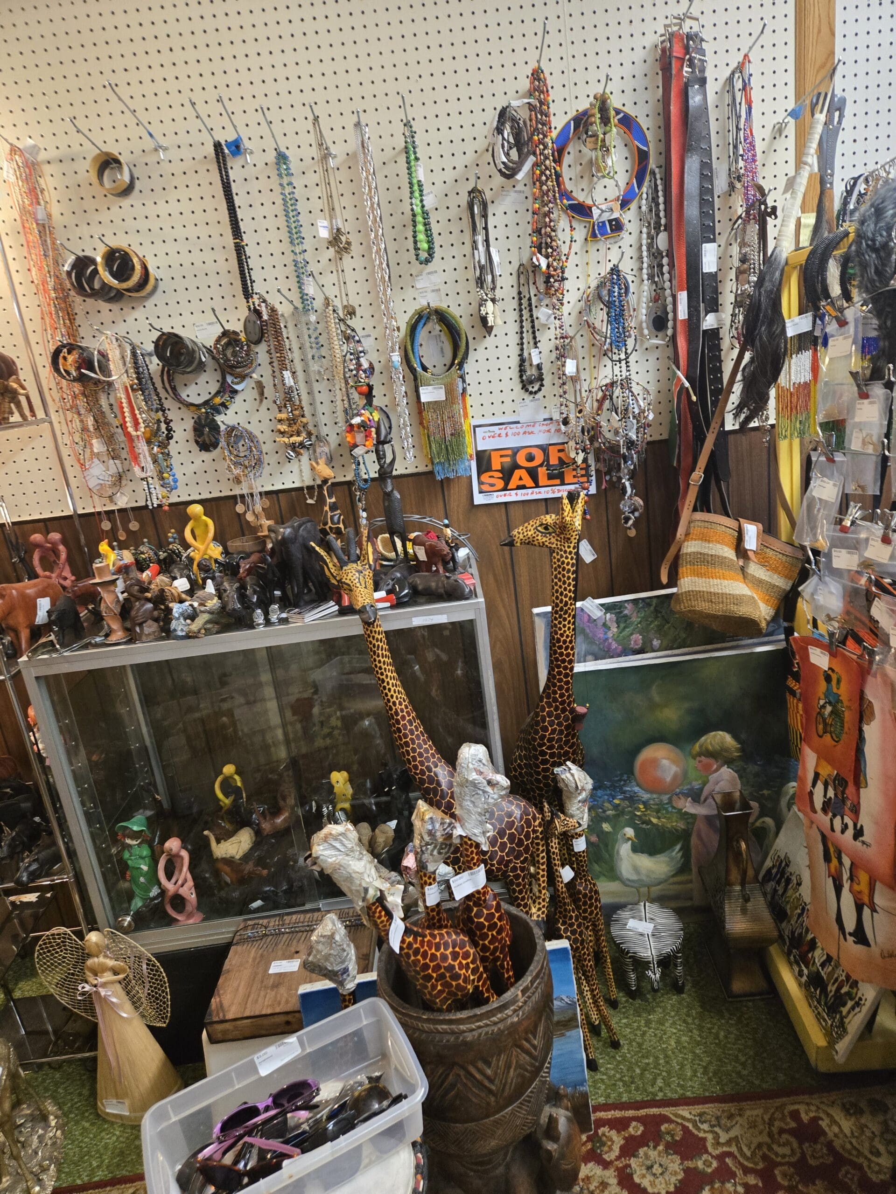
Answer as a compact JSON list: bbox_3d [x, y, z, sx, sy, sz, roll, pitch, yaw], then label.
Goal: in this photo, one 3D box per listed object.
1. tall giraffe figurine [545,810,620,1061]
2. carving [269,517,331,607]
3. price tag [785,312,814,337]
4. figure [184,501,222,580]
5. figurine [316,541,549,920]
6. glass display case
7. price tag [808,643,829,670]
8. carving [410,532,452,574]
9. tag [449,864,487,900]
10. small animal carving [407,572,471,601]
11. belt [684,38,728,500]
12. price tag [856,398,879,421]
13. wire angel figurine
[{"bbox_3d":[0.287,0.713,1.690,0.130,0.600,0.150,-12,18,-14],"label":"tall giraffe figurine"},{"bbox_3d":[-0.318,-0.085,1.714,0.108,0.176,0.155,-4,17,10],"label":"carving"},{"bbox_3d":[0.677,-0.524,1.527,0.056,0.032,0.002,-20,23,-9],"label":"price tag"},{"bbox_3d":[-0.552,-0.115,1.796,0.083,0.200,0.070,-7,17,0],"label":"figure"},{"bbox_3d":[0.002,0.321,1.612,0.360,0.970,0.150,-16,20,-25],"label":"figurine"},{"bbox_3d":[-0.347,0.348,1.856,0.921,0.721,0.405,-7,17,0],"label":"glass display case"},{"bbox_3d":[0.654,0.108,1.400,0.002,0.032,0.056,-8,12,-6],"label":"price tag"},{"bbox_3d":[-0.041,-0.100,1.833,0.088,0.088,0.046,2,21,27],"label":"carving"},{"bbox_3d":[0.030,0.424,1.180,0.056,0.030,0.008,-18,-2,0],"label":"tag"},{"bbox_3d":[-0.015,-0.028,1.674,0.122,0.045,0.057,0,20,23],"label":"small animal carving"},{"bbox_3d":[0.569,-0.642,1.724,0.072,1.010,0.040,-9,18,-1],"label":"belt"},{"bbox_3d":[0.644,-0.286,1.222,0.002,0.032,0.056,-8,13,-3],"label":"price tag"},{"bbox_3d":[-0.737,0.912,1.737,0.270,0.450,0.210,-6,17,6],"label":"wire angel figurine"}]

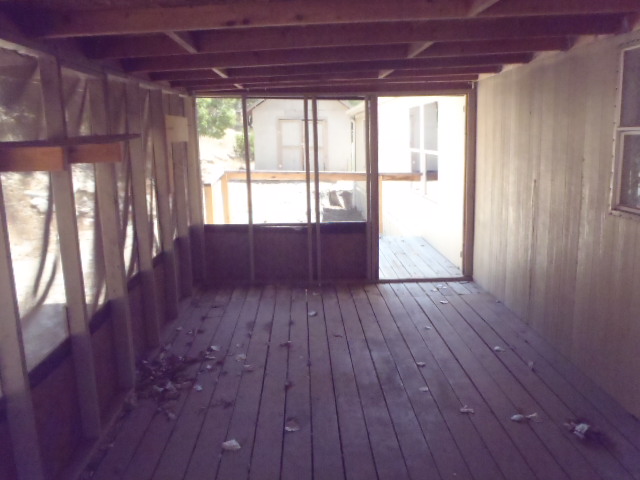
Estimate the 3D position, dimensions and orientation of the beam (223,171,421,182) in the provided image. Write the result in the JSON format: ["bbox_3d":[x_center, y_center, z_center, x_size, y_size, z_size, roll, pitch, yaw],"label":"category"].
[{"bbox_3d":[0.002,-0.981,8.042,3.078,0.125,0.110,2,11,7],"label":"beam"}]

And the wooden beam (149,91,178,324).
[{"bbox_3d":[-1.318,-0.268,4.404,0.095,1.957,0.050,-2,11,-2],"label":"wooden beam"}]

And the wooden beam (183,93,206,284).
[{"bbox_3d":[-1.296,-0.471,5.369,0.115,1.949,0.085,-2,11,-2],"label":"wooden beam"}]

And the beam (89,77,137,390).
[{"bbox_3d":[-1.247,0.013,3.129,0.092,1.896,0.045,-2,11,-2],"label":"beam"}]

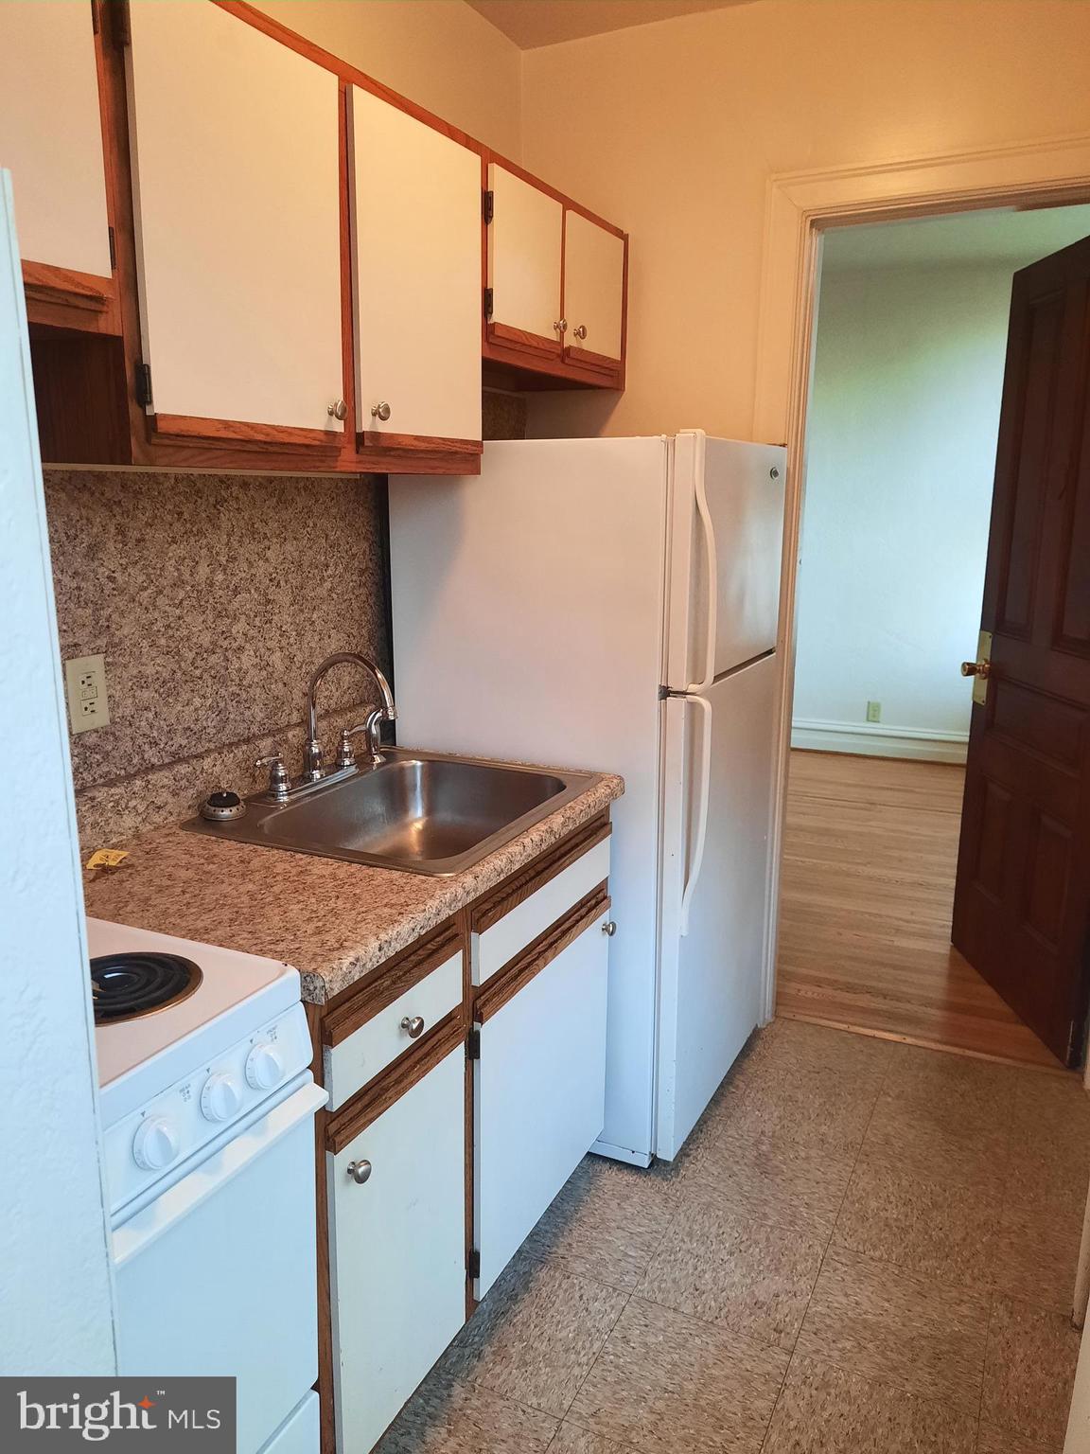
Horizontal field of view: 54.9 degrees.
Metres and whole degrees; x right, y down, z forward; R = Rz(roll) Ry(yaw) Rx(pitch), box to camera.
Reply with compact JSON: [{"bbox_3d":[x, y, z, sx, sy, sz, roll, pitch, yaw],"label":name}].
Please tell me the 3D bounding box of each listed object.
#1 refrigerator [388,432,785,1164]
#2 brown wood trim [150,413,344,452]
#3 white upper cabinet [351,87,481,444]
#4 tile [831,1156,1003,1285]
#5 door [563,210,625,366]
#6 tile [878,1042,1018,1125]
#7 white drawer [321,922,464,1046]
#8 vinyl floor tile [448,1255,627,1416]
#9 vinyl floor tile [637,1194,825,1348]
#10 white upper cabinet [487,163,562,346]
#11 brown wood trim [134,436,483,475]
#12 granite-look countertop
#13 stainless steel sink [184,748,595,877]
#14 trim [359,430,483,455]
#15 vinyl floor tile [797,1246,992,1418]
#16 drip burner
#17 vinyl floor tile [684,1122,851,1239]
[{"bbox_3d":[0.143,0.115,2.586,0.750,1.590,0.700,6,14,26],"label":"refrigerator"},{"bbox_3d":[-0.421,-0.426,1.538,0.022,0.037,0.405,6,14,26],"label":"brown wood trim"},{"bbox_3d":[-0.221,-0.784,1.867,0.025,0.532,0.405,6,14,25],"label":"white upper cabinet"},{"bbox_3d":[0.781,1.030,2.195,0.305,0.008,0.305,6,14,25],"label":"tile"},{"bbox_3d":[0.118,-1.060,2.556,0.028,0.299,0.323,6,14,25],"label":"door"},{"bbox_3d":[1.042,0.906,2.705,0.305,0.004,0.297,6,14,26],"label":"tile"},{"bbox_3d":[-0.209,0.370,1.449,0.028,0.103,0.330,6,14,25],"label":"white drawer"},{"bbox_3d":[-0.042,1.083,1.904,0.305,0.004,0.305,6,14,26],"label":"vinyl floor tile"},{"bbox_3d":[0.366,1.053,2.039,0.305,0.004,0.305,6,14,26],"label":"vinyl floor tile"},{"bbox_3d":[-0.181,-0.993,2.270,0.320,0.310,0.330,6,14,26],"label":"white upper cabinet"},{"bbox_3d":[-0.332,-0.447,1.745,0.025,0.040,0.895,6,14,25],"label":"brown wood trim"},{"bbox_3d":[-0.332,0.191,1.809,0.635,0.042,0.985,6,14,26],"label":"granite-look countertop"},{"bbox_3d":[-0.257,0.223,2.030,0.538,0.180,0.635,6,14,25],"label":"stainless steel sink"},{"bbox_3d":[-0.220,-0.514,1.908,0.025,0.027,0.415,6,14,25],"label":"trim"},{"bbox_3d":[0.639,1.082,1.908,0.305,0.004,0.305,6,14,26],"label":"vinyl floor tile"},{"bbox_3d":[-0.493,0.305,1.209,0.191,0.030,0.191,6,14,26],"label":"drip burner"},{"bbox_3d":[0.508,1.000,2.325,0.305,0.008,0.305,6,14,25],"label":"vinyl floor tile"}]

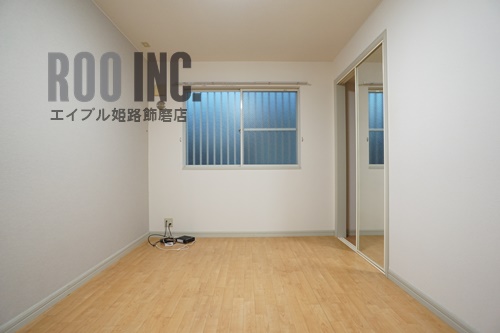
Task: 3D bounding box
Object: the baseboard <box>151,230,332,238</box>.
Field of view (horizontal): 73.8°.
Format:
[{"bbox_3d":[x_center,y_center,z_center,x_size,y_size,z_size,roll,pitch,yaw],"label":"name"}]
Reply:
[{"bbox_3d":[-0.094,0.932,4.570,2.540,0.075,0.020,0,0,-1],"label":"baseboard"}]

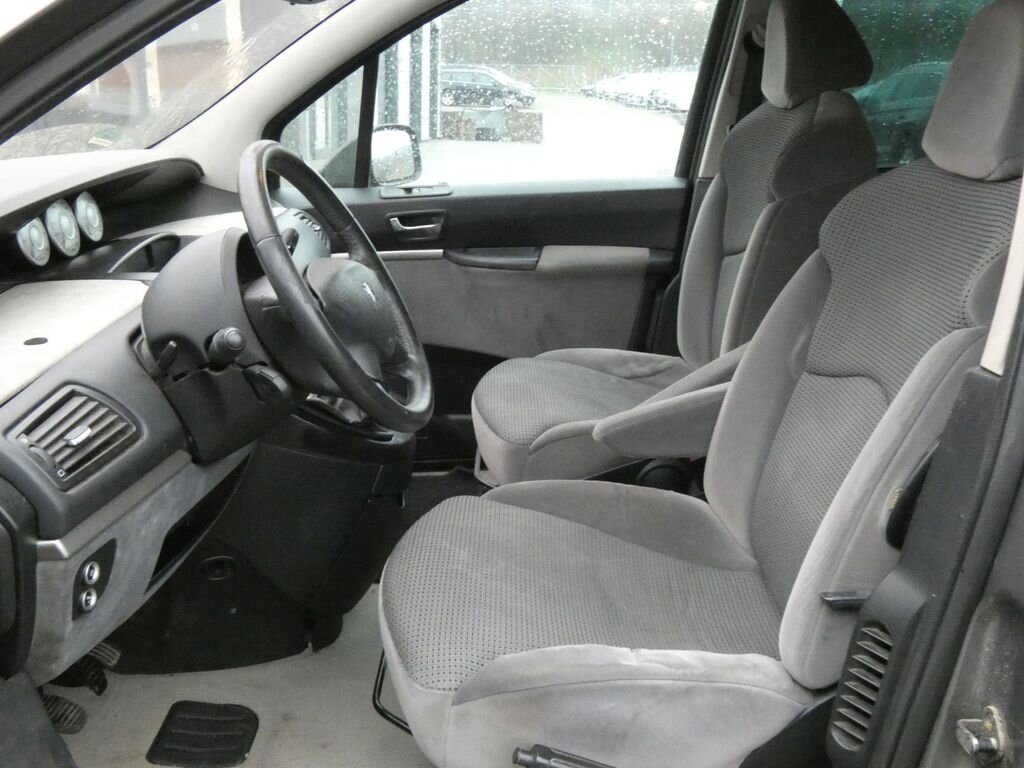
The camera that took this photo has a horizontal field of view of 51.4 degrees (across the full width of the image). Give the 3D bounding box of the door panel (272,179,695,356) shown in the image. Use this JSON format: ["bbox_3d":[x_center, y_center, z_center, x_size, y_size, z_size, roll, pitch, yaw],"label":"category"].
[{"bbox_3d":[-0.082,-0.222,2.480,0.975,0.500,0.130,0,17,5],"label":"door panel"}]

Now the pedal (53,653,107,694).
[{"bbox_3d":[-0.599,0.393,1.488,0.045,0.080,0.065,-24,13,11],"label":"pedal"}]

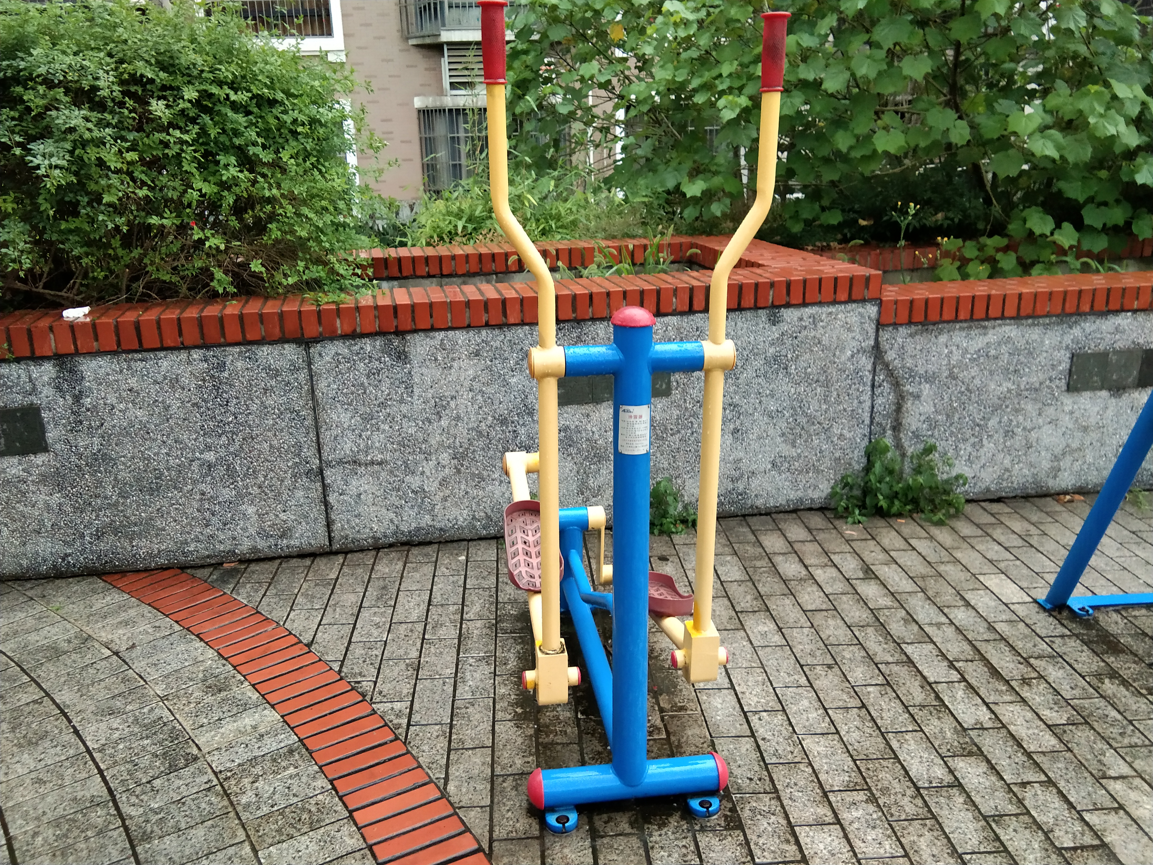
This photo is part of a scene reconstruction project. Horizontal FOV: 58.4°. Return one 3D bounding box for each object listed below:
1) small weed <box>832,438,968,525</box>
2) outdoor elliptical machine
[{"bbox_3d":[1.296,0.194,4.113,0.530,0.260,0.240,-3,16,-9],"label":"small weed"},{"bbox_3d":[0.050,-0.108,2.623,0.587,1.718,1.151,-3,16,-8],"label":"outdoor elliptical machine"}]

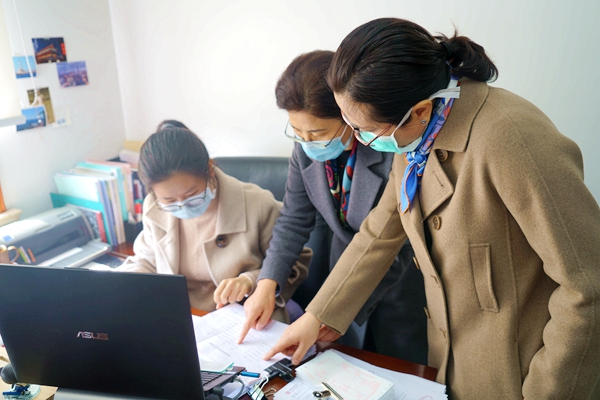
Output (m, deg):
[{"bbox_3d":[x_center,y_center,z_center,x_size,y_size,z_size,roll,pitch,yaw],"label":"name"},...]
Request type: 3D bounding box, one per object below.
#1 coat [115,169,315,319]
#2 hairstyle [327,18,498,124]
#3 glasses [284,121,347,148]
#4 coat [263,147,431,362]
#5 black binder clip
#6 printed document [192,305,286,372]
[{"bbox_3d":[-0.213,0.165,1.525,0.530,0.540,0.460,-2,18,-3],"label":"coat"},{"bbox_3d":[0.198,-0.231,0.950,0.260,0.190,0.180,-38,31,-3],"label":"hairstyle"},{"bbox_3d":[0.053,-0.194,1.278,0.140,0.045,0.140,20,57,39],"label":"glasses"},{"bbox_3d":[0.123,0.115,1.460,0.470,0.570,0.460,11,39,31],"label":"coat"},{"bbox_3d":[-0.043,0.370,1.120,0.045,0.025,0.050,16,24,42],"label":"black binder clip"},{"bbox_3d":[-0.144,0.339,1.255,0.295,0.010,0.210,16,24,42],"label":"printed document"}]

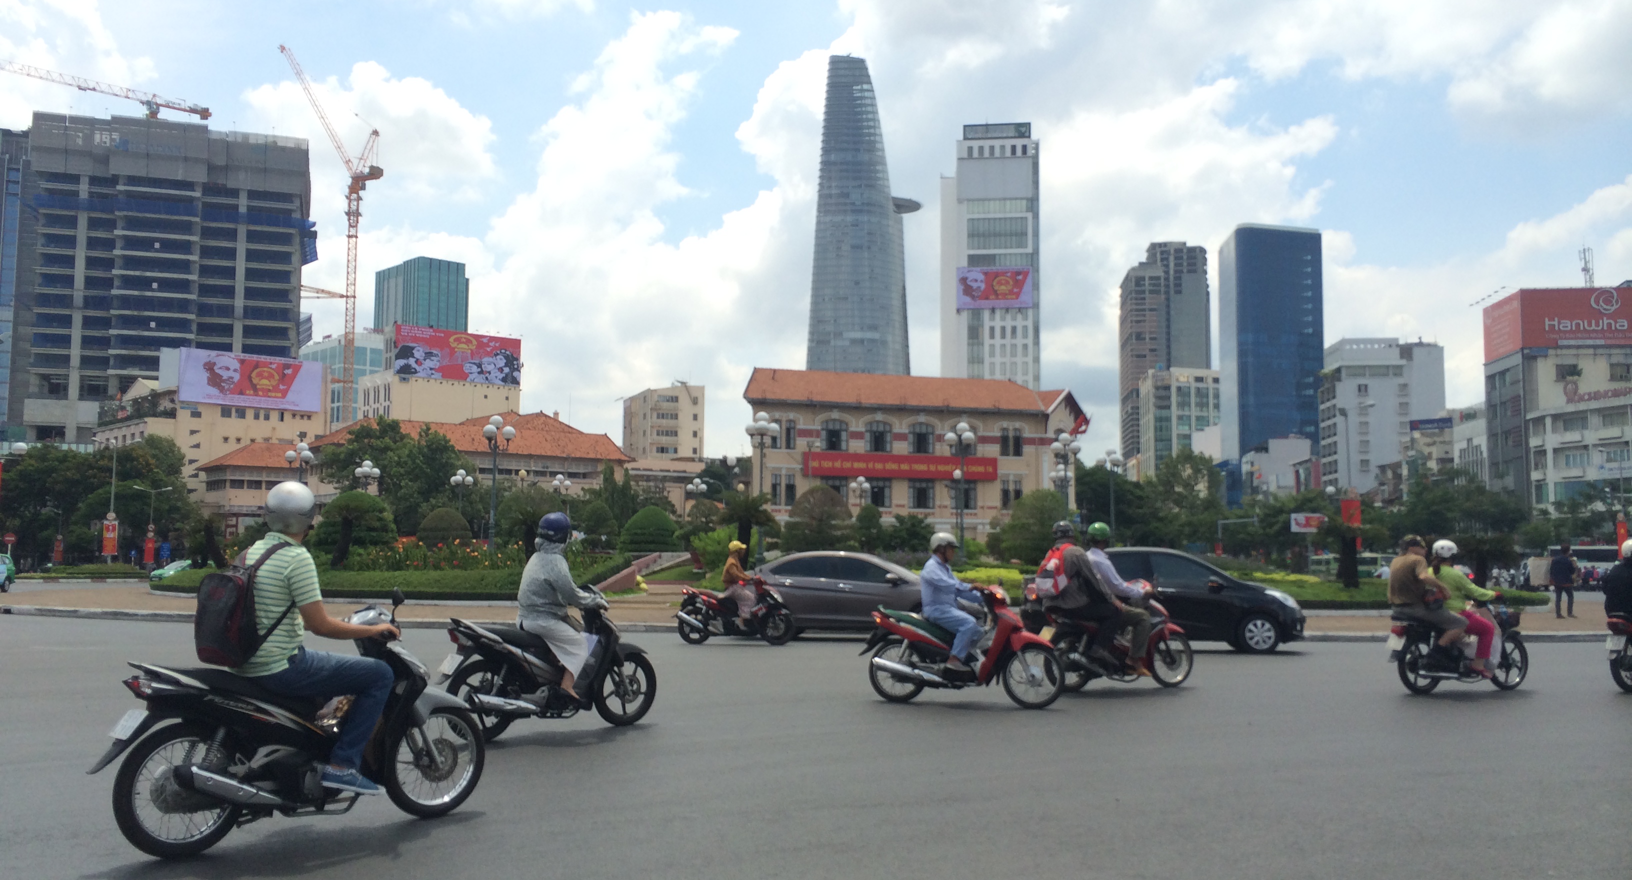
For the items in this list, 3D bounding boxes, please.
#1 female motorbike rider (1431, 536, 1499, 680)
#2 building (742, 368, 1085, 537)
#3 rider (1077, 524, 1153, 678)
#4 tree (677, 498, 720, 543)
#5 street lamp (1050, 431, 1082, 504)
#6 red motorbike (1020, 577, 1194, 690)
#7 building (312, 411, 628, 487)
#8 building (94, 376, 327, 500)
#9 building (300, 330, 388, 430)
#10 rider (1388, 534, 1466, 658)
[{"bbox_3d":[6.679,1.726,14.600,0.680,1.420,0.500,3,-6,-28],"label":"female motorbike rider"},{"bbox_3d":[8.121,3.461,126.000,29.500,17.800,13.500,2,-5,-17],"label":"building"},{"bbox_3d":[3.050,1.652,14.550,0.760,1.580,0.540,3,-6,-30],"label":"rider"},{"bbox_3d":[-4.282,3.287,51.909,1.600,1.900,1.600,0,-5,0],"label":"tree"},{"bbox_3d":[7.537,2.230,42.464,1.000,4.850,1.000,0,-5,0],"label":"street lamp"},{"bbox_3d":[3.050,2.024,14.550,1.900,1.100,0.700,3,-6,-30],"label":"red motorbike"},{"bbox_3d":[-34.259,5.328,139.052,29.000,15.200,13.000,5,-7,-42],"label":"building"},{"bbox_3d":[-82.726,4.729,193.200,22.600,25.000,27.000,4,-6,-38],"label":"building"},{"bbox_3d":[-93.424,2.931,282.000,16.000,44.500,27.000,5,-6,-39],"label":"building"},{"bbox_3d":[6.168,1.564,14.133,0.680,1.230,0.500,3,-6,-29],"label":"rider"}]

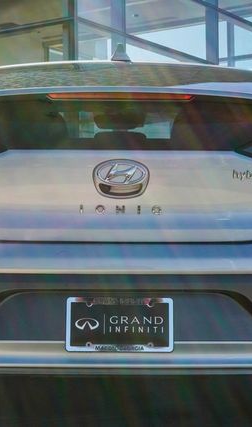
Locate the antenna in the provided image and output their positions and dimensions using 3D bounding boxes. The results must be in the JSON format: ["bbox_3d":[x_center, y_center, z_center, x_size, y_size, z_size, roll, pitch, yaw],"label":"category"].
[{"bbox_3d":[-0.020,-0.628,3.800,0.075,0.070,0.160,0,-1,0],"label":"antenna"}]

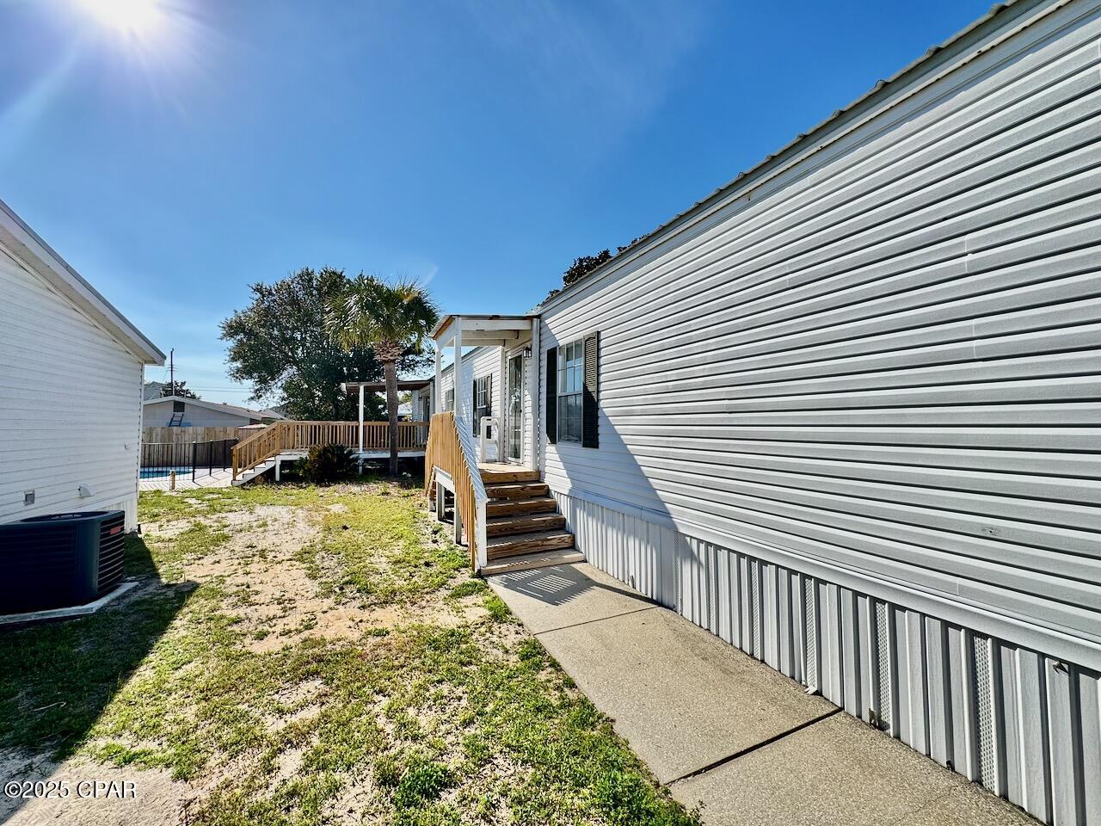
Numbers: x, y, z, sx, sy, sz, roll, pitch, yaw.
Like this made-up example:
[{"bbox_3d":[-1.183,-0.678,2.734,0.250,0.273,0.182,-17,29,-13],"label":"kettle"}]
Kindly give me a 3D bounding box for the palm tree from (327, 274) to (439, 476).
[{"bbox_3d":[-5.550,-1.270,14.800,3.550,6.650,3.500,1,-2,-23],"label":"palm tree"}]

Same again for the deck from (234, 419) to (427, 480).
[{"bbox_3d":[-7.012,1.223,15.325,5.737,1.806,3.850,1,-2,-23],"label":"deck"}]

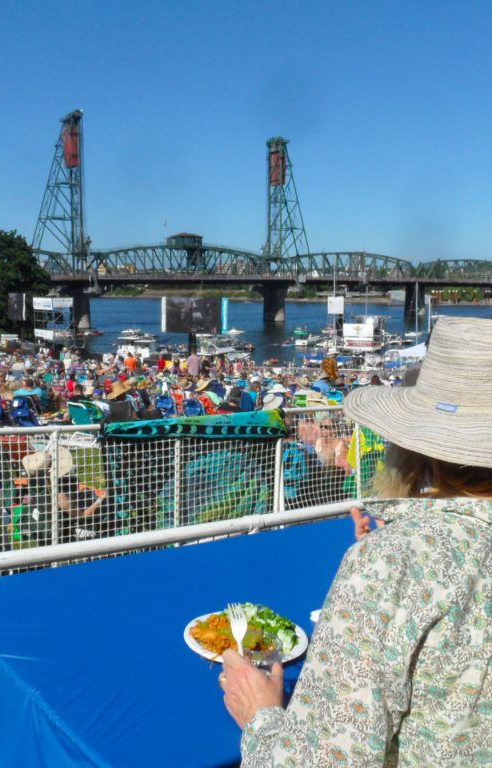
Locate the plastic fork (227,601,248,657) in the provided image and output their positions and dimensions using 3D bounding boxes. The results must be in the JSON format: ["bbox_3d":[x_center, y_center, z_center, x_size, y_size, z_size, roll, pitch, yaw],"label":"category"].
[{"bbox_3d":[-0.007,0.410,1.100,0.027,0.018,0.160,-1,40,-10],"label":"plastic fork"}]

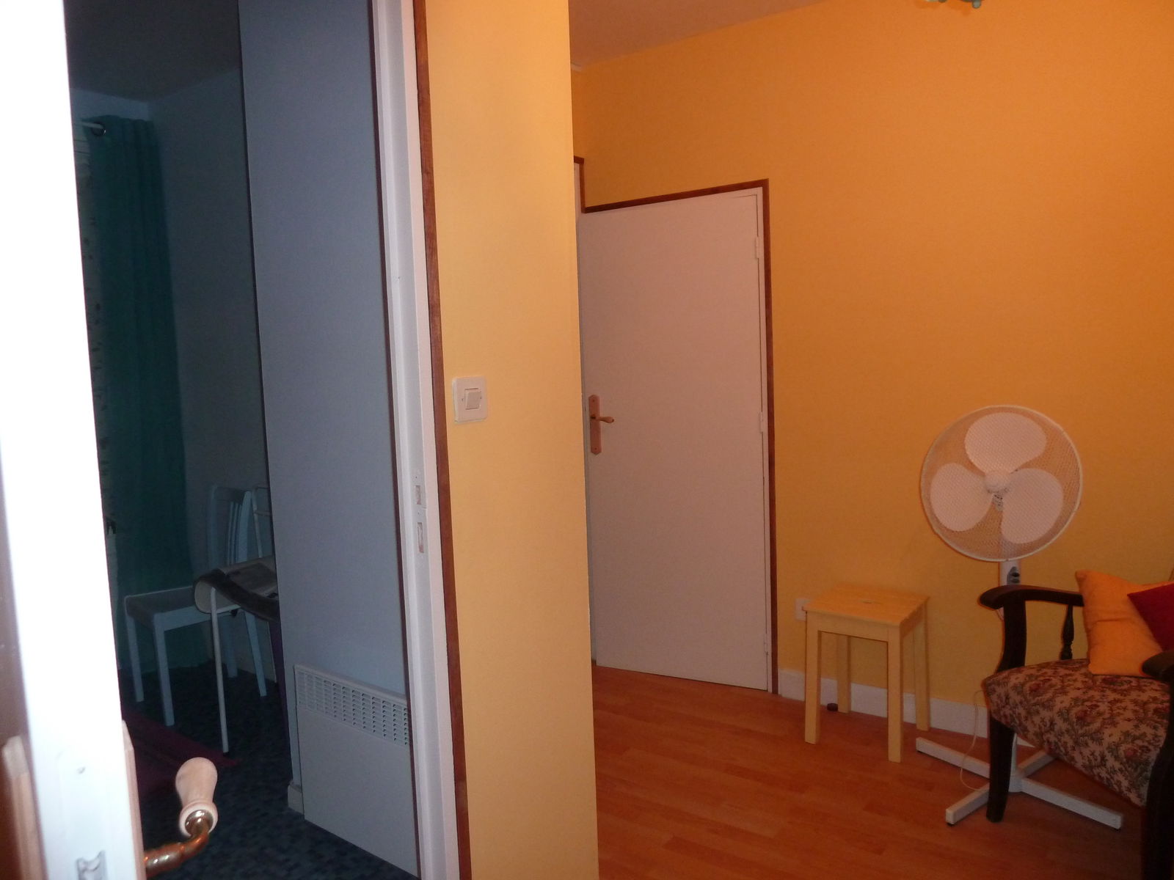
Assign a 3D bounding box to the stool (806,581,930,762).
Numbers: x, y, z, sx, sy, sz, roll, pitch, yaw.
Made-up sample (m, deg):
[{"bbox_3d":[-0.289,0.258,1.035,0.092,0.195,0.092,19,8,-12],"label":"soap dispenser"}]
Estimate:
[{"bbox_3d":[0.962,0.781,2.894,0.322,0.466,0.328,2,6,38],"label":"stool"}]

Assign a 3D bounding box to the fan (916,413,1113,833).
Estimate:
[{"bbox_3d":[1.234,0.465,2.475,0.600,1.150,0.610,2,7,40],"label":"fan"}]

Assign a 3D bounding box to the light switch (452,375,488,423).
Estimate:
[{"bbox_3d":[-0.215,-0.074,1.563,0.015,0.080,0.080,1,6,34],"label":"light switch"}]

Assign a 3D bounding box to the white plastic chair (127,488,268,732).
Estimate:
[{"bbox_3d":[-1.591,0.638,3.426,0.410,0.845,0.385,-7,7,-44],"label":"white plastic chair"}]

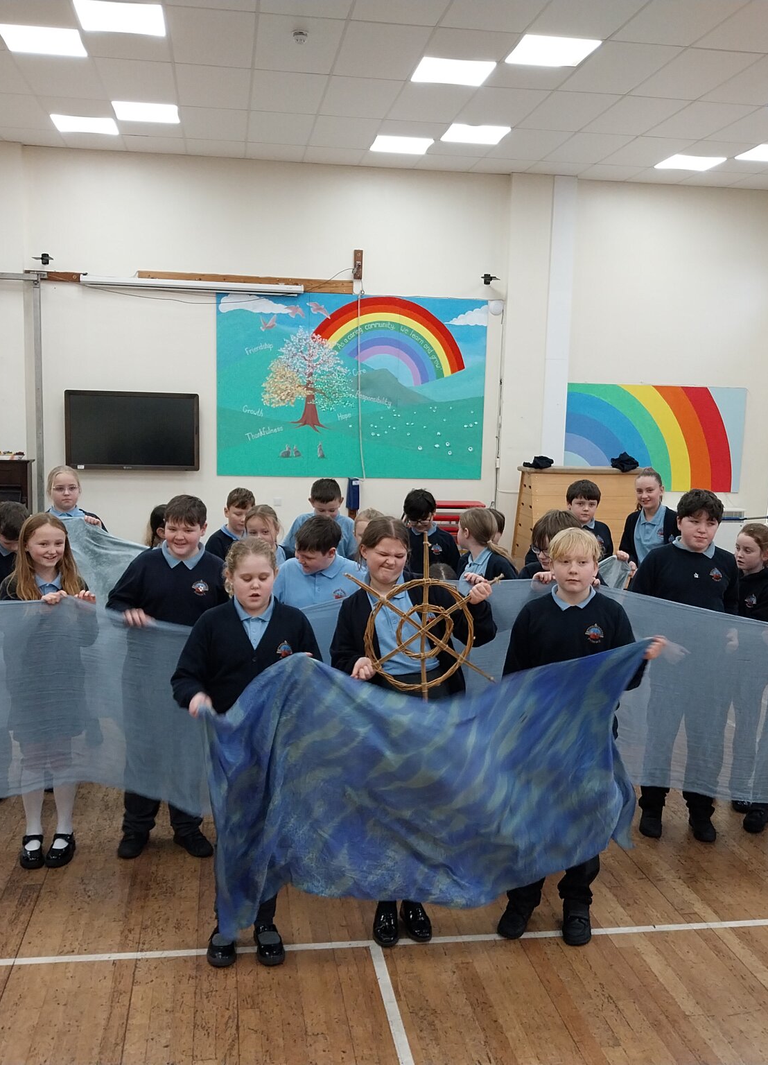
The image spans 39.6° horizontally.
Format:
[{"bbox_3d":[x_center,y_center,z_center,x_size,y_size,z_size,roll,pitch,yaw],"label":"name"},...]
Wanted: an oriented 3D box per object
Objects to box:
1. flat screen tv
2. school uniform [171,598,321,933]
[{"bbox_3d":[-2.660,-1.080,11.329,1.378,0.807,0.090,0,7,-9],"label":"flat screen tv"},{"bbox_3d":[-0.455,0.786,3.570,0.470,1.130,0.320,1,7,-6],"label":"school uniform"}]

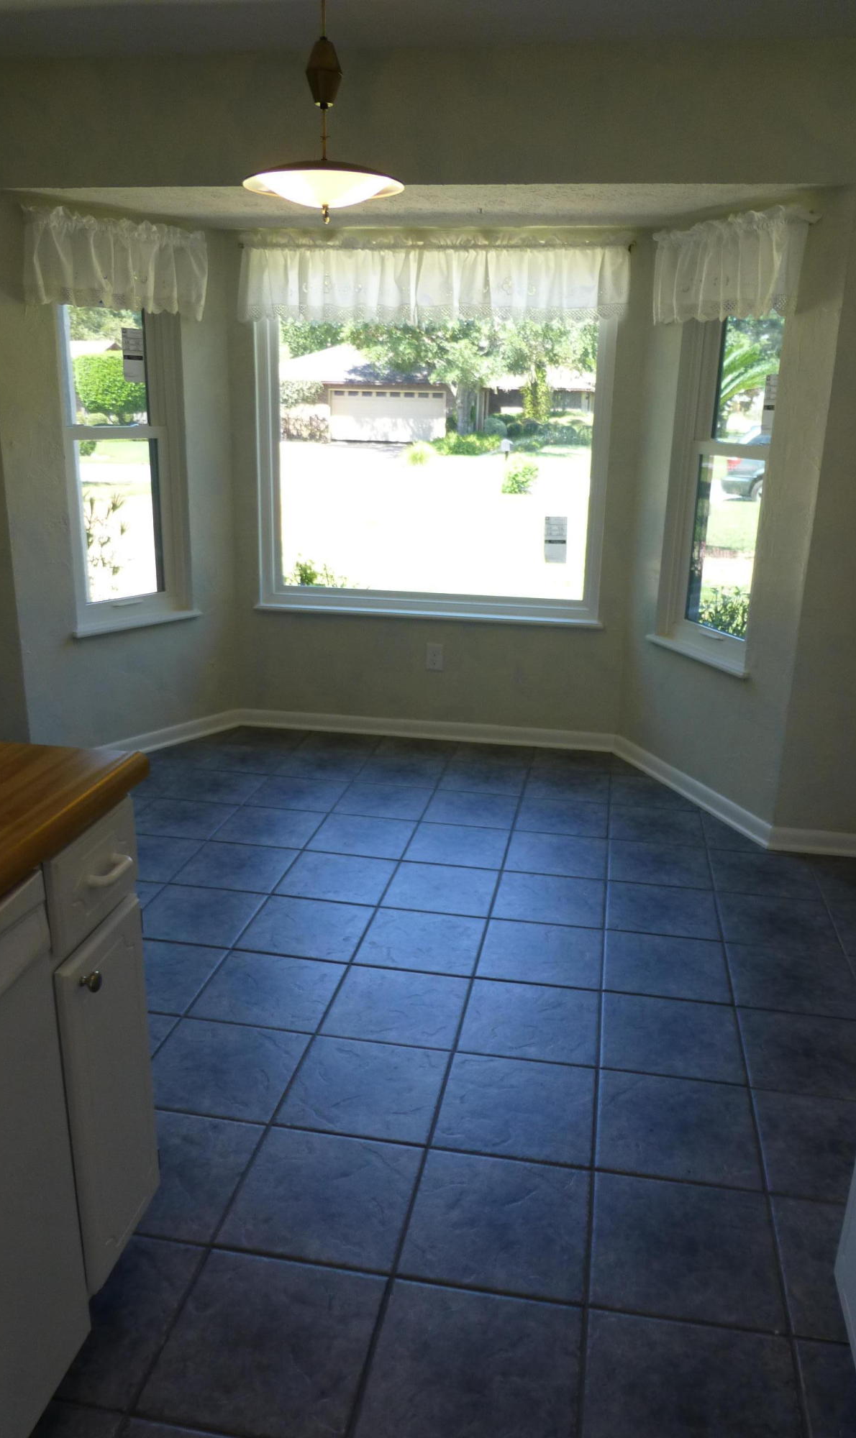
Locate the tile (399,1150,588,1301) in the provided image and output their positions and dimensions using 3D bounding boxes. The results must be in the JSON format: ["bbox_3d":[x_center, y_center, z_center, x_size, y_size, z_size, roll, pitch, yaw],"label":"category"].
[{"bbox_3d":[0.133,0.927,1.839,0.314,0.010,0.314,4,18,10],"label":"tile"}]

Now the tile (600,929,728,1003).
[{"bbox_3d":[0.645,0.676,2.717,0.327,0.011,0.327,4,17,10],"label":"tile"}]

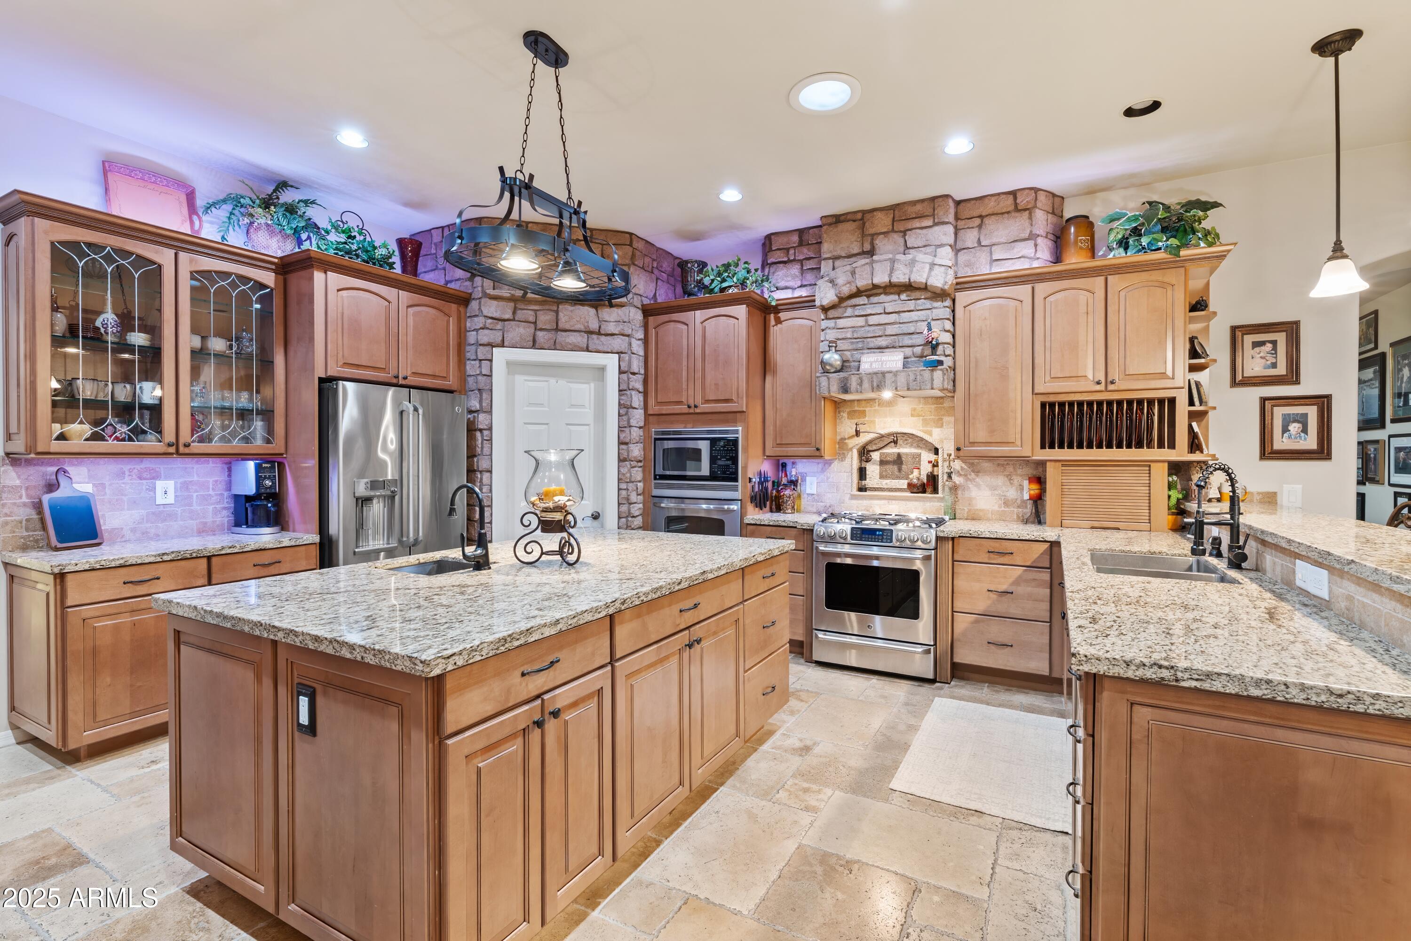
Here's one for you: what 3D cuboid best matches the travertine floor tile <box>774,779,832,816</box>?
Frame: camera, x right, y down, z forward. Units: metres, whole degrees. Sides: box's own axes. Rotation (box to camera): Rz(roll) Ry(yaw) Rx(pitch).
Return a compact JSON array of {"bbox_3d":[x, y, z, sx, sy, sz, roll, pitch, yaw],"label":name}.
[{"bbox_3d":[0.393,1.293,2.636,0.193,0.012,0.200,1,1,29],"label":"travertine floor tile"}]

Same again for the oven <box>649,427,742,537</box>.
[{"bbox_3d":[0.059,0.248,4.957,0.750,1.110,0.580,1,1,29],"label":"oven"}]

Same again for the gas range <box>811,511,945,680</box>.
[{"bbox_3d":[1.186,0.800,4.420,0.757,0.940,0.710,0,1,28],"label":"gas range"}]

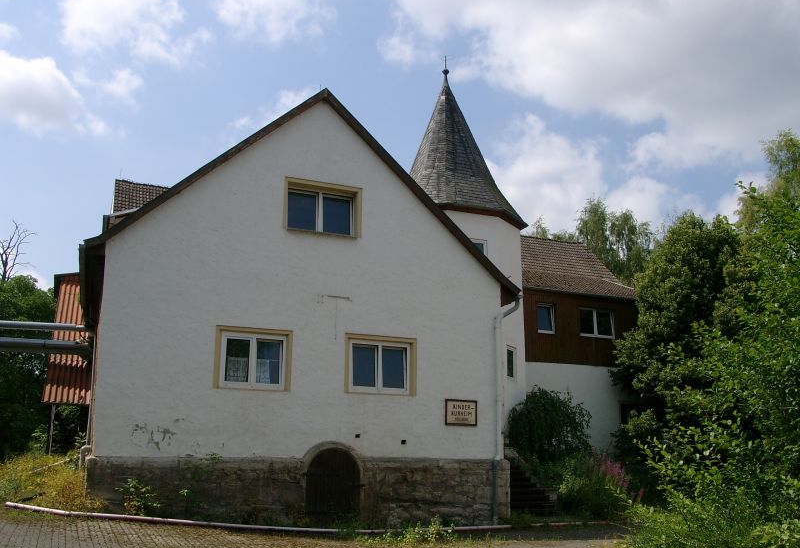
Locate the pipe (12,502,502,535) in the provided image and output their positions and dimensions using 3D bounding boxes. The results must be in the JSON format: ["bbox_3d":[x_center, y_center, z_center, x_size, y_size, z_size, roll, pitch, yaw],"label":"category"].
[{"bbox_3d":[-2.353,5.162,16.551,10.900,0.550,0.600,5,-14,-17],"label":"pipe"}]

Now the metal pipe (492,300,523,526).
[{"bbox_3d":[2.680,3.181,19.338,0.900,5.600,0.250,6,-14,-23],"label":"metal pipe"}]

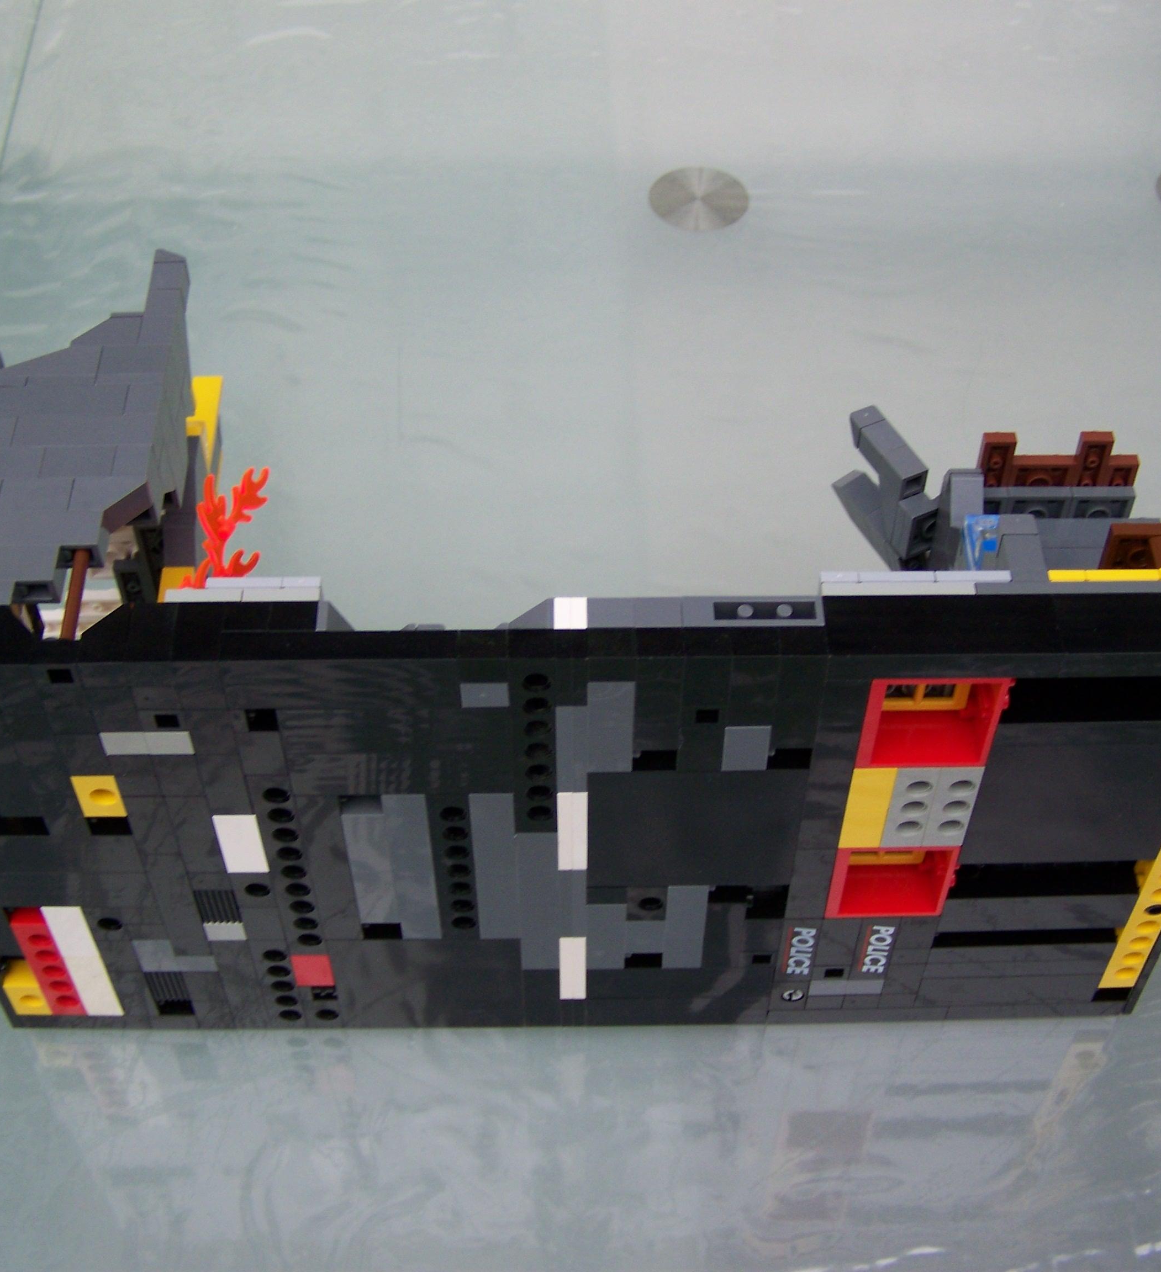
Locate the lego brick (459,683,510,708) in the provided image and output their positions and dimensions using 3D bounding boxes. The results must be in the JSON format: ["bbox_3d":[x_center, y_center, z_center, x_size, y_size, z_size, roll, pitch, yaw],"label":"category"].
[{"bbox_3d":[-0.020,0.009,0.394,0.010,0.008,0.008,-1,51,0],"label":"lego brick"}]

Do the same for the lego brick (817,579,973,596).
[{"bbox_3d":[0.065,-0.007,0.384,0.032,0.009,0.003,-1,51,-1],"label":"lego brick"}]

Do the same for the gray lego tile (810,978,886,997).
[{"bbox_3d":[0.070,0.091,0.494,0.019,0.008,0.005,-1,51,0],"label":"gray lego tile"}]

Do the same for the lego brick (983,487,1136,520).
[{"bbox_3d":[0.115,-0.030,0.458,0.040,0.016,0.003,-1,51,-1],"label":"lego brick"}]

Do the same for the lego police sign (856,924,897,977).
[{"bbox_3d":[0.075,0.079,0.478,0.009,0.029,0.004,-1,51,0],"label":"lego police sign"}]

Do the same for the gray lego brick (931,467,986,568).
[{"bbox_3d":[0.091,-0.023,0.451,0.009,0.029,0.018,-1,51,-1],"label":"gray lego brick"}]

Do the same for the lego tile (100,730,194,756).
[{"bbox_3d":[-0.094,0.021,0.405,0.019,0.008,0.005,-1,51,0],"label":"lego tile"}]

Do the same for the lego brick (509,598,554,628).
[{"bbox_3d":[-0.010,-0.002,0.379,0.010,0.009,0.008,-1,51,-1],"label":"lego brick"}]

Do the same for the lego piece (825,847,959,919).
[{"bbox_3d":[0.076,0.054,0.457,0.030,0.032,0.016,-1,51,0],"label":"lego piece"}]

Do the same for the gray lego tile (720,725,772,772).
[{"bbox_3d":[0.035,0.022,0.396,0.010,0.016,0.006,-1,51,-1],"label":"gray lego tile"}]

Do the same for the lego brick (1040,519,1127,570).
[{"bbox_3d":[0.123,-0.020,0.449,0.023,0.009,0.017,-1,51,0],"label":"lego brick"}]

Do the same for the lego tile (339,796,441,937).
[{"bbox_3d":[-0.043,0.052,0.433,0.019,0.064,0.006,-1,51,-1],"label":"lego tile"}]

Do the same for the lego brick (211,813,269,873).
[{"bbox_3d":[-0.077,0.044,0.424,0.010,0.024,0.008,-1,51,-1],"label":"lego brick"}]

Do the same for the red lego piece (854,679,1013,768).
[{"bbox_3d":[0.075,0.013,0.406,0.030,0.032,0.016,-1,51,0],"label":"red lego piece"}]

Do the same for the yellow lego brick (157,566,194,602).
[{"bbox_3d":[-0.097,-0.010,0.452,0.008,0.012,0.011,-1,51,-1],"label":"yellow lego brick"}]

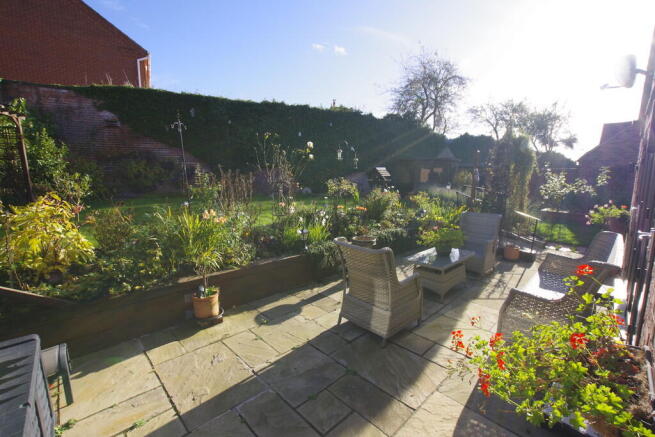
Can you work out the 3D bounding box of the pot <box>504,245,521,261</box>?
[{"bbox_3d":[3.935,0.713,5.791,0.275,0.270,0.275,0,7,0],"label":"pot"}]

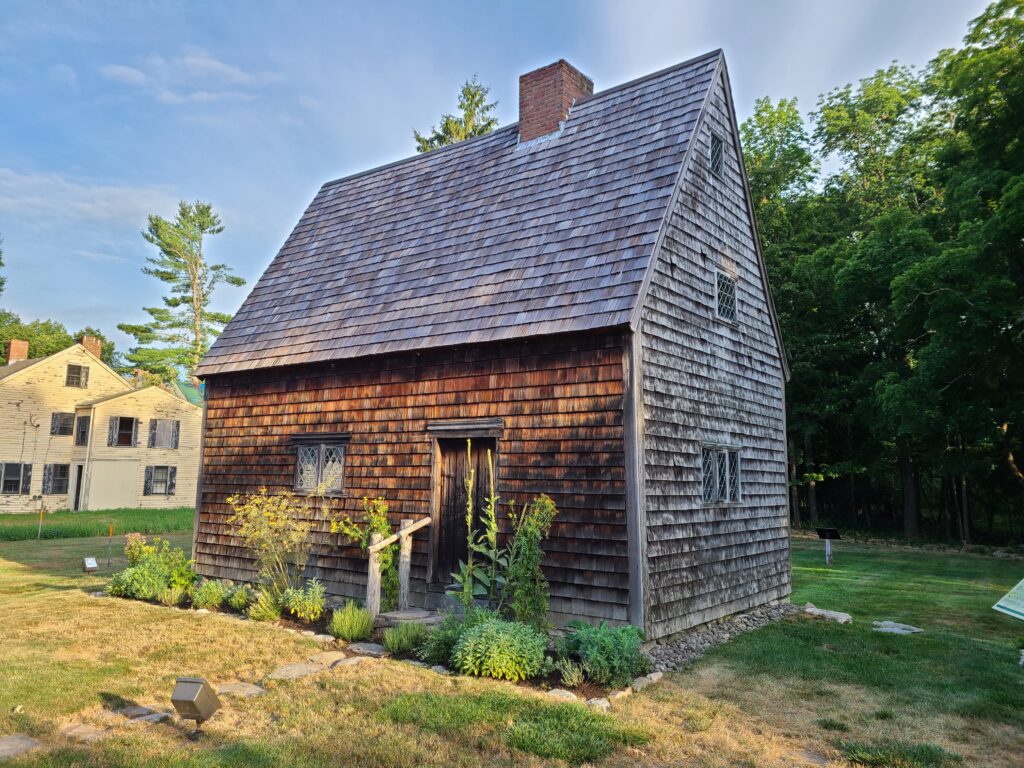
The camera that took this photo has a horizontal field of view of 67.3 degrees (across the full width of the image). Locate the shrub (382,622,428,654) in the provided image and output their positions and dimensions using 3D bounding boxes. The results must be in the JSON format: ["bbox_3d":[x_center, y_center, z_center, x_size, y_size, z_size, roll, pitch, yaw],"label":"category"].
[{"bbox_3d":[-1.043,2.479,7.569,0.412,0.236,0.391,1,-7,0],"label":"shrub"}]

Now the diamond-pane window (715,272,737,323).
[{"bbox_3d":[2.817,-1.124,10.078,0.090,0.620,0.710,-5,-9,37],"label":"diamond-pane window"}]

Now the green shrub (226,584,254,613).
[{"bbox_3d":[-3.376,2.652,9.595,0.330,0.310,0.320,-5,-9,37],"label":"green shrub"}]

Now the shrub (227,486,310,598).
[{"bbox_3d":[-3.337,2.198,10.601,1.200,1.500,1.000,-5,-9,37],"label":"shrub"}]

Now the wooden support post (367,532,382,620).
[{"bbox_3d":[-1.523,2.138,8.520,0.120,0.960,0.120,-5,-9,37],"label":"wooden support post"}]

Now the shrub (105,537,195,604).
[{"bbox_3d":[-4.894,2.516,10.513,1.100,0.760,0.880,-5,-9,37],"label":"shrub"}]

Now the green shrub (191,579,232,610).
[{"bbox_3d":[-3.799,2.641,9.759,0.480,0.360,0.450,-5,-9,37],"label":"green shrub"}]

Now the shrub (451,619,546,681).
[{"bbox_3d":[-0.115,2.303,6.818,0.780,0.418,0.741,1,-7,0],"label":"shrub"}]

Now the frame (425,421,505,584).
[{"bbox_3d":[-0.594,1.449,9.311,1.250,2.000,0.220,-5,-9,37],"label":"frame"}]

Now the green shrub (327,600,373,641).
[{"bbox_3d":[-1.725,2.497,8.204,0.441,0.344,0.418,1,-7,0],"label":"green shrub"}]

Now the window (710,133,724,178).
[{"bbox_3d":[2.572,-2.878,9.647,0.060,0.450,0.450,-5,-9,37],"label":"window"}]

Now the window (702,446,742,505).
[{"bbox_3d":[2.627,1.144,9.586,0.090,0.680,1.250,-5,-9,37],"label":"window"}]

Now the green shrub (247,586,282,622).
[{"bbox_3d":[-2.888,2.552,9.014,0.400,0.380,0.400,-5,-9,37],"label":"green shrub"}]

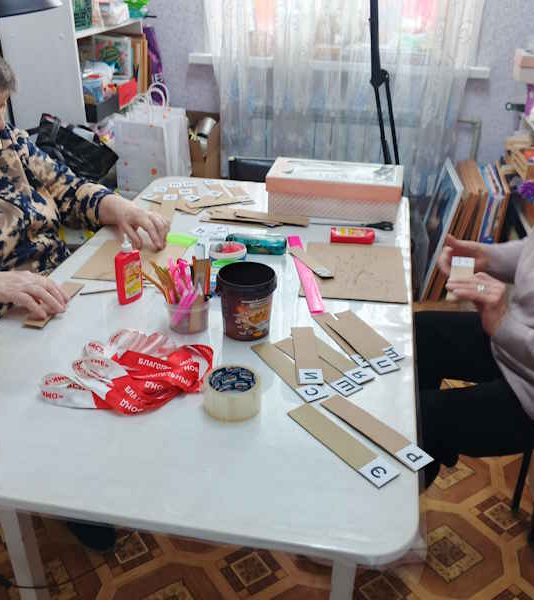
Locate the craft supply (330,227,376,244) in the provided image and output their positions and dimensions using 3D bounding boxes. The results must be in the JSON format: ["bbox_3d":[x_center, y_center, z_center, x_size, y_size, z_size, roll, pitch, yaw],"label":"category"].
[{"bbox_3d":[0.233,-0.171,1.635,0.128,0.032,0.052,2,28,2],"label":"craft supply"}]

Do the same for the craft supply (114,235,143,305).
[{"bbox_3d":[-0.296,-0.068,1.309,0.031,0.146,0.053,25,37,38],"label":"craft supply"}]

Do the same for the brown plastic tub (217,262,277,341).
[{"bbox_3d":[-0.037,0.005,1.204,0.109,0.121,0.109,1,28,0],"label":"brown plastic tub"}]

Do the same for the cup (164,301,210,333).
[{"bbox_3d":[-0.156,0.029,1.236,0.085,0.047,0.085,1,28,0],"label":"cup"}]

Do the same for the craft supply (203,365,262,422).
[{"bbox_3d":[-0.056,0.149,1.013,0.091,0.048,0.091,1,28,0],"label":"craft supply"}]

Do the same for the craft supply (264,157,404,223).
[{"bbox_3d":[0.202,-0.323,1.832,0.376,0.112,0.198,6,29,10],"label":"craft supply"}]

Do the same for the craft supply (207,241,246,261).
[{"bbox_3d":[-0.082,-0.062,1.350,0.079,0.101,0.079,6,29,9],"label":"craft supply"}]

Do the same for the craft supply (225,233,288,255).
[{"bbox_3d":[-0.021,-0.148,1.569,0.152,0.048,0.055,4,28,6],"label":"craft supply"}]

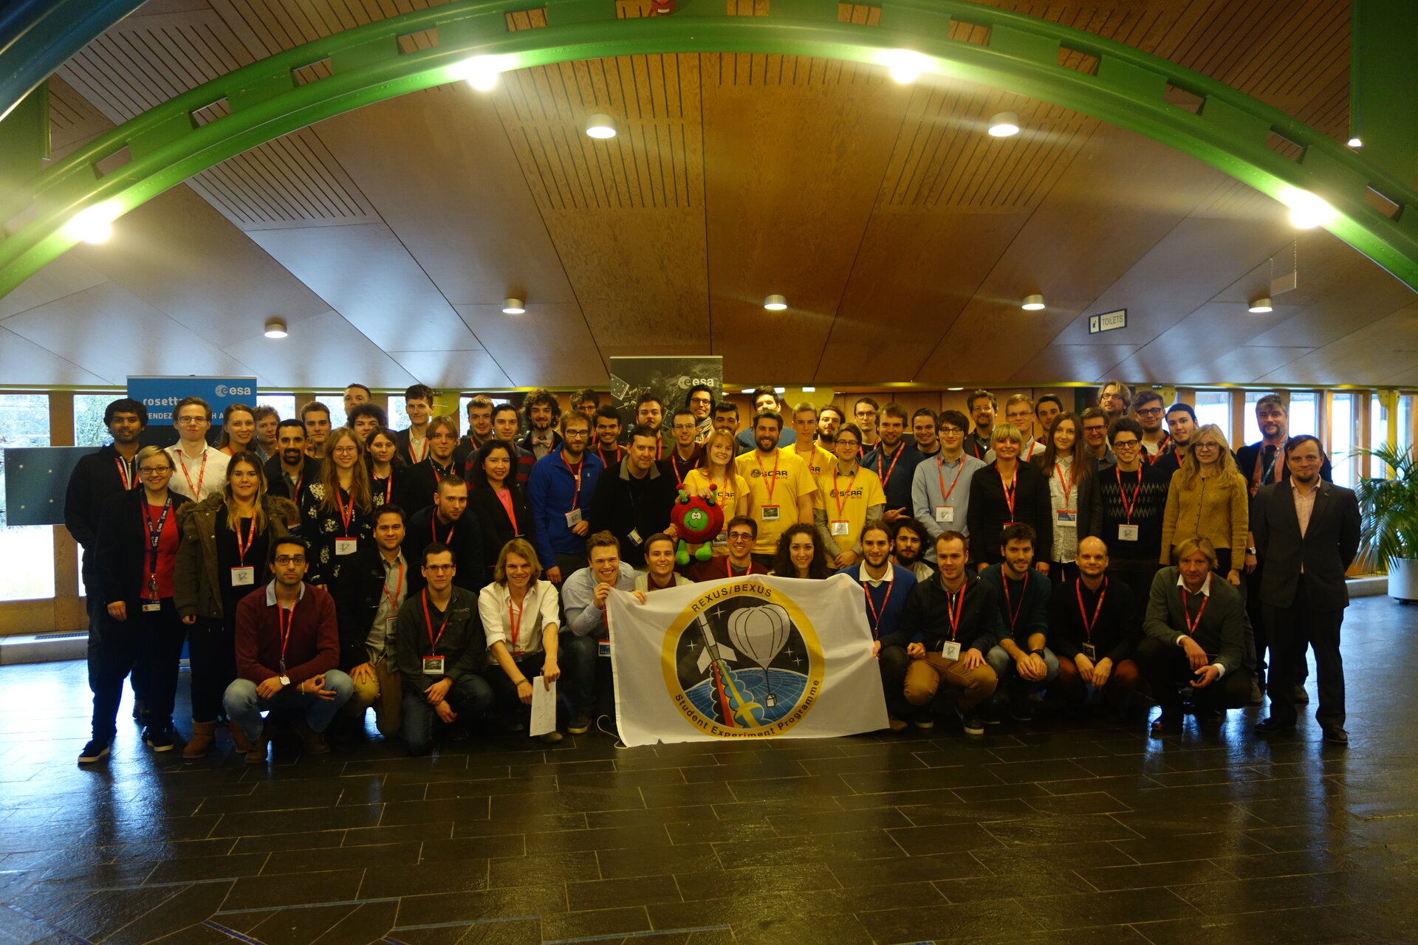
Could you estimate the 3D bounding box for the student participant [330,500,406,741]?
[{"bbox_3d":[-1.869,0.809,6.150,0.540,1.265,0.660,-1,2,-18],"label":"student participant"}]

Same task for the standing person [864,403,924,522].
[{"bbox_3d":[1.215,0.457,7.350,0.500,1.845,0.330,0,2,7],"label":"standing person"}]

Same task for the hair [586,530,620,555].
[{"bbox_3d":[-0.579,0.392,6.100,0.185,0.160,0.210,-1,2,-10],"label":"hair"}]

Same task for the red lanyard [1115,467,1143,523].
[{"bbox_3d":[2.543,0.119,6.680,0.170,0.361,0.160,0,2,16],"label":"red lanyard"}]

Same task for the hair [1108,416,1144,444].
[{"bbox_3d":[2.583,-0.257,6.830,0.215,0.185,0.225,0,2,14],"label":"hair"}]

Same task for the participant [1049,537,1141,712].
[{"bbox_3d":[2.322,0.869,6.633,0.570,1.060,0.660,0,2,14],"label":"participant"}]

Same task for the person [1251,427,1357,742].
[{"bbox_3d":[3.391,0.628,6.280,0.530,1.659,0.380,1,2,25],"label":"person"}]

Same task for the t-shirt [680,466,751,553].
[{"bbox_3d":[0.038,0.245,6.930,0.450,0.581,0.270,0,2,-1],"label":"t-shirt"}]

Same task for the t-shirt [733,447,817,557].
[{"bbox_3d":[0.409,0.192,7.080,0.570,0.690,0.280,0,2,3],"label":"t-shirt"}]

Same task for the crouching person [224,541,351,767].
[{"bbox_3d":[-2.262,0.891,5.934,0.660,1.130,0.680,-1,2,-22],"label":"crouching person"}]

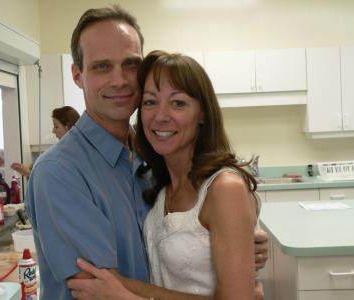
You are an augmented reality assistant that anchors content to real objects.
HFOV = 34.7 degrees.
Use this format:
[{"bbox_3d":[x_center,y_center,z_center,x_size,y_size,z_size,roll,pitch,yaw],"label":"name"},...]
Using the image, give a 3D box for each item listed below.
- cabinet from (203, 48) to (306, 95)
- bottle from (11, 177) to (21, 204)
[{"bbox_3d":[0.715,-0.719,5.295,0.920,0.385,0.330,-2,3,0],"label":"cabinet"},{"bbox_3d":[-1.248,0.316,4.400,0.073,0.213,0.066,-3,3,-24],"label":"bottle"}]

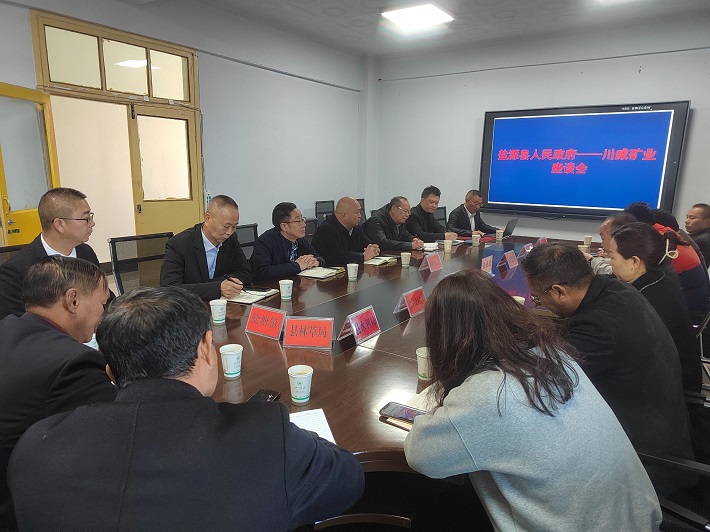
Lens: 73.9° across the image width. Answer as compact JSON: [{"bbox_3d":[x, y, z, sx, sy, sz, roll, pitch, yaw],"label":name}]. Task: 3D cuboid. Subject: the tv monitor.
[{"bbox_3d":[2.615,-1.244,5.698,2.207,1.271,0.100,10,14,35],"label":"tv monitor"}]

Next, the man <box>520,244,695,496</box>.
[{"bbox_3d":[0.829,0.514,1.788,0.740,1.220,0.540,8,14,30],"label":"man"}]

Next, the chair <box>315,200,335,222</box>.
[{"bbox_3d":[-0.188,-0.330,6.470,0.600,1.000,0.560,10,14,35],"label":"chair"}]

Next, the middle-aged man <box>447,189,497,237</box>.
[{"bbox_3d":[1.274,-0.243,5.440,0.530,1.240,0.660,-9,16,-41],"label":"middle-aged man"}]

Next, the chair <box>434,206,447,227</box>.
[{"bbox_3d":[1.185,-0.153,5.640,0.600,0.980,0.570,9,14,32],"label":"chair"}]

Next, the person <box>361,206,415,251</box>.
[{"bbox_3d":[0.369,-0.081,4.679,0.740,1.240,0.570,10,14,35],"label":"person"}]

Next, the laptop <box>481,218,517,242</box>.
[{"bbox_3d":[1.585,-0.417,5.174,0.300,0.200,0.340,9,14,32],"label":"laptop"}]

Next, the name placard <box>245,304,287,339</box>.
[{"bbox_3d":[-0.371,0.238,2.055,0.198,0.111,0.100,9,13,32],"label":"name placard"}]

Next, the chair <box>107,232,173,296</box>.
[{"bbox_3d":[-1.182,0.330,3.089,0.600,0.980,0.570,9,14,32],"label":"chair"}]

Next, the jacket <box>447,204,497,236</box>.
[{"bbox_3d":[1.399,-0.444,5.849,0.540,0.620,0.460,-8,14,-38],"label":"jacket"}]

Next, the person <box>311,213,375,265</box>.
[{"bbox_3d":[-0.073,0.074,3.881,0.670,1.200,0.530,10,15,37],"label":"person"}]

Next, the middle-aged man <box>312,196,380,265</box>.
[{"bbox_3d":[-0.073,0.060,3.878,0.670,1.230,0.530,10,15,37],"label":"middle-aged man"}]

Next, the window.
[{"bbox_3d":[-1.878,-1.654,3.927,0.100,0.530,1.420,9,14,32],"label":"window"}]

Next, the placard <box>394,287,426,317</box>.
[{"bbox_3d":[0.297,0.179,2.424,0.100,0.111,0.198,9,14,34],"label":"placard"}]

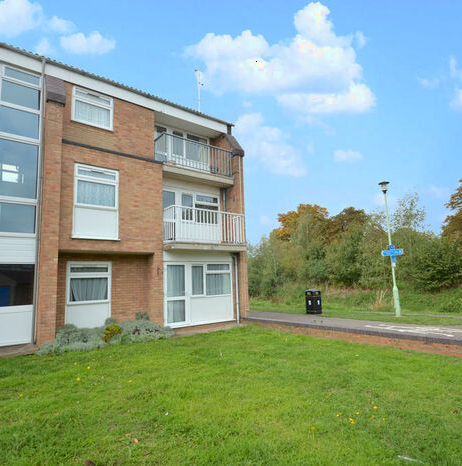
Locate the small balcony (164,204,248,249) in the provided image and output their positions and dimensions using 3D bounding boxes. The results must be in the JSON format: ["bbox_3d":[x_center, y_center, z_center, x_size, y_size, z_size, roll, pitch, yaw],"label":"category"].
[{"bbox_3d":[-0.786,-0.156,9.784,2.839,1.105,0.600,4,-9,-38],"label":"small balcony"}]

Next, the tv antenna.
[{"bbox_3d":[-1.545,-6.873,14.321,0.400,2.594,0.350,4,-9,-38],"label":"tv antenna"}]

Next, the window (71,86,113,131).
[{"bbox_3d":[-4.225,-3.794,8.941,1.150,1.080,0.100,4,-9,-38],"label":"window"}]

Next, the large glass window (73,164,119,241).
[{"bbox_3d":[-3.681,-0.822,8.021,1.169,2.006,0.100,4,-9,-38],"label":"large glass window"}]

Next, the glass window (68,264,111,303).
[{"bbox_3d":[-3.953,1.400,8.168,1.139,1.135,0.100,4,-9,-38],"label":"glass window"}]

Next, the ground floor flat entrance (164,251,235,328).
[{"bbox_3d":[-0.971,1.833,9.833,2.772,2.386,0.150,4,-9,-38],"label":"ground floor flat entrance"}]

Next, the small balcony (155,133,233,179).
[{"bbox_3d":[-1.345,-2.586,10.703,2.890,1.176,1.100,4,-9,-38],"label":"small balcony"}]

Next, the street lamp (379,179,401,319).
[{"bbox_3d":[6.007,0.524,10.912,0.450,5.062,0.450,-6,-8,28],"label":"street lamp"}]

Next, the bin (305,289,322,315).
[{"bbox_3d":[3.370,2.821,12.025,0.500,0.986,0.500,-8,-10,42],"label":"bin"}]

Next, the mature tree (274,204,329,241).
[{"bbox_3d":[8.017,1.163,33.410,6.800,9.288,6.800,-2,-7,0],"label":"mature tree"}]

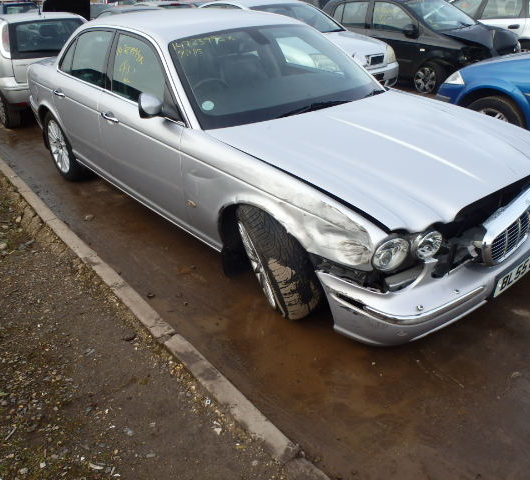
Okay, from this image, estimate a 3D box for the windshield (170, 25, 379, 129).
[{"bbox_3d":[0.103,-1.137,3.372,1.548,0.166,0.915,-21,64,-33],"label":"windshield"}]

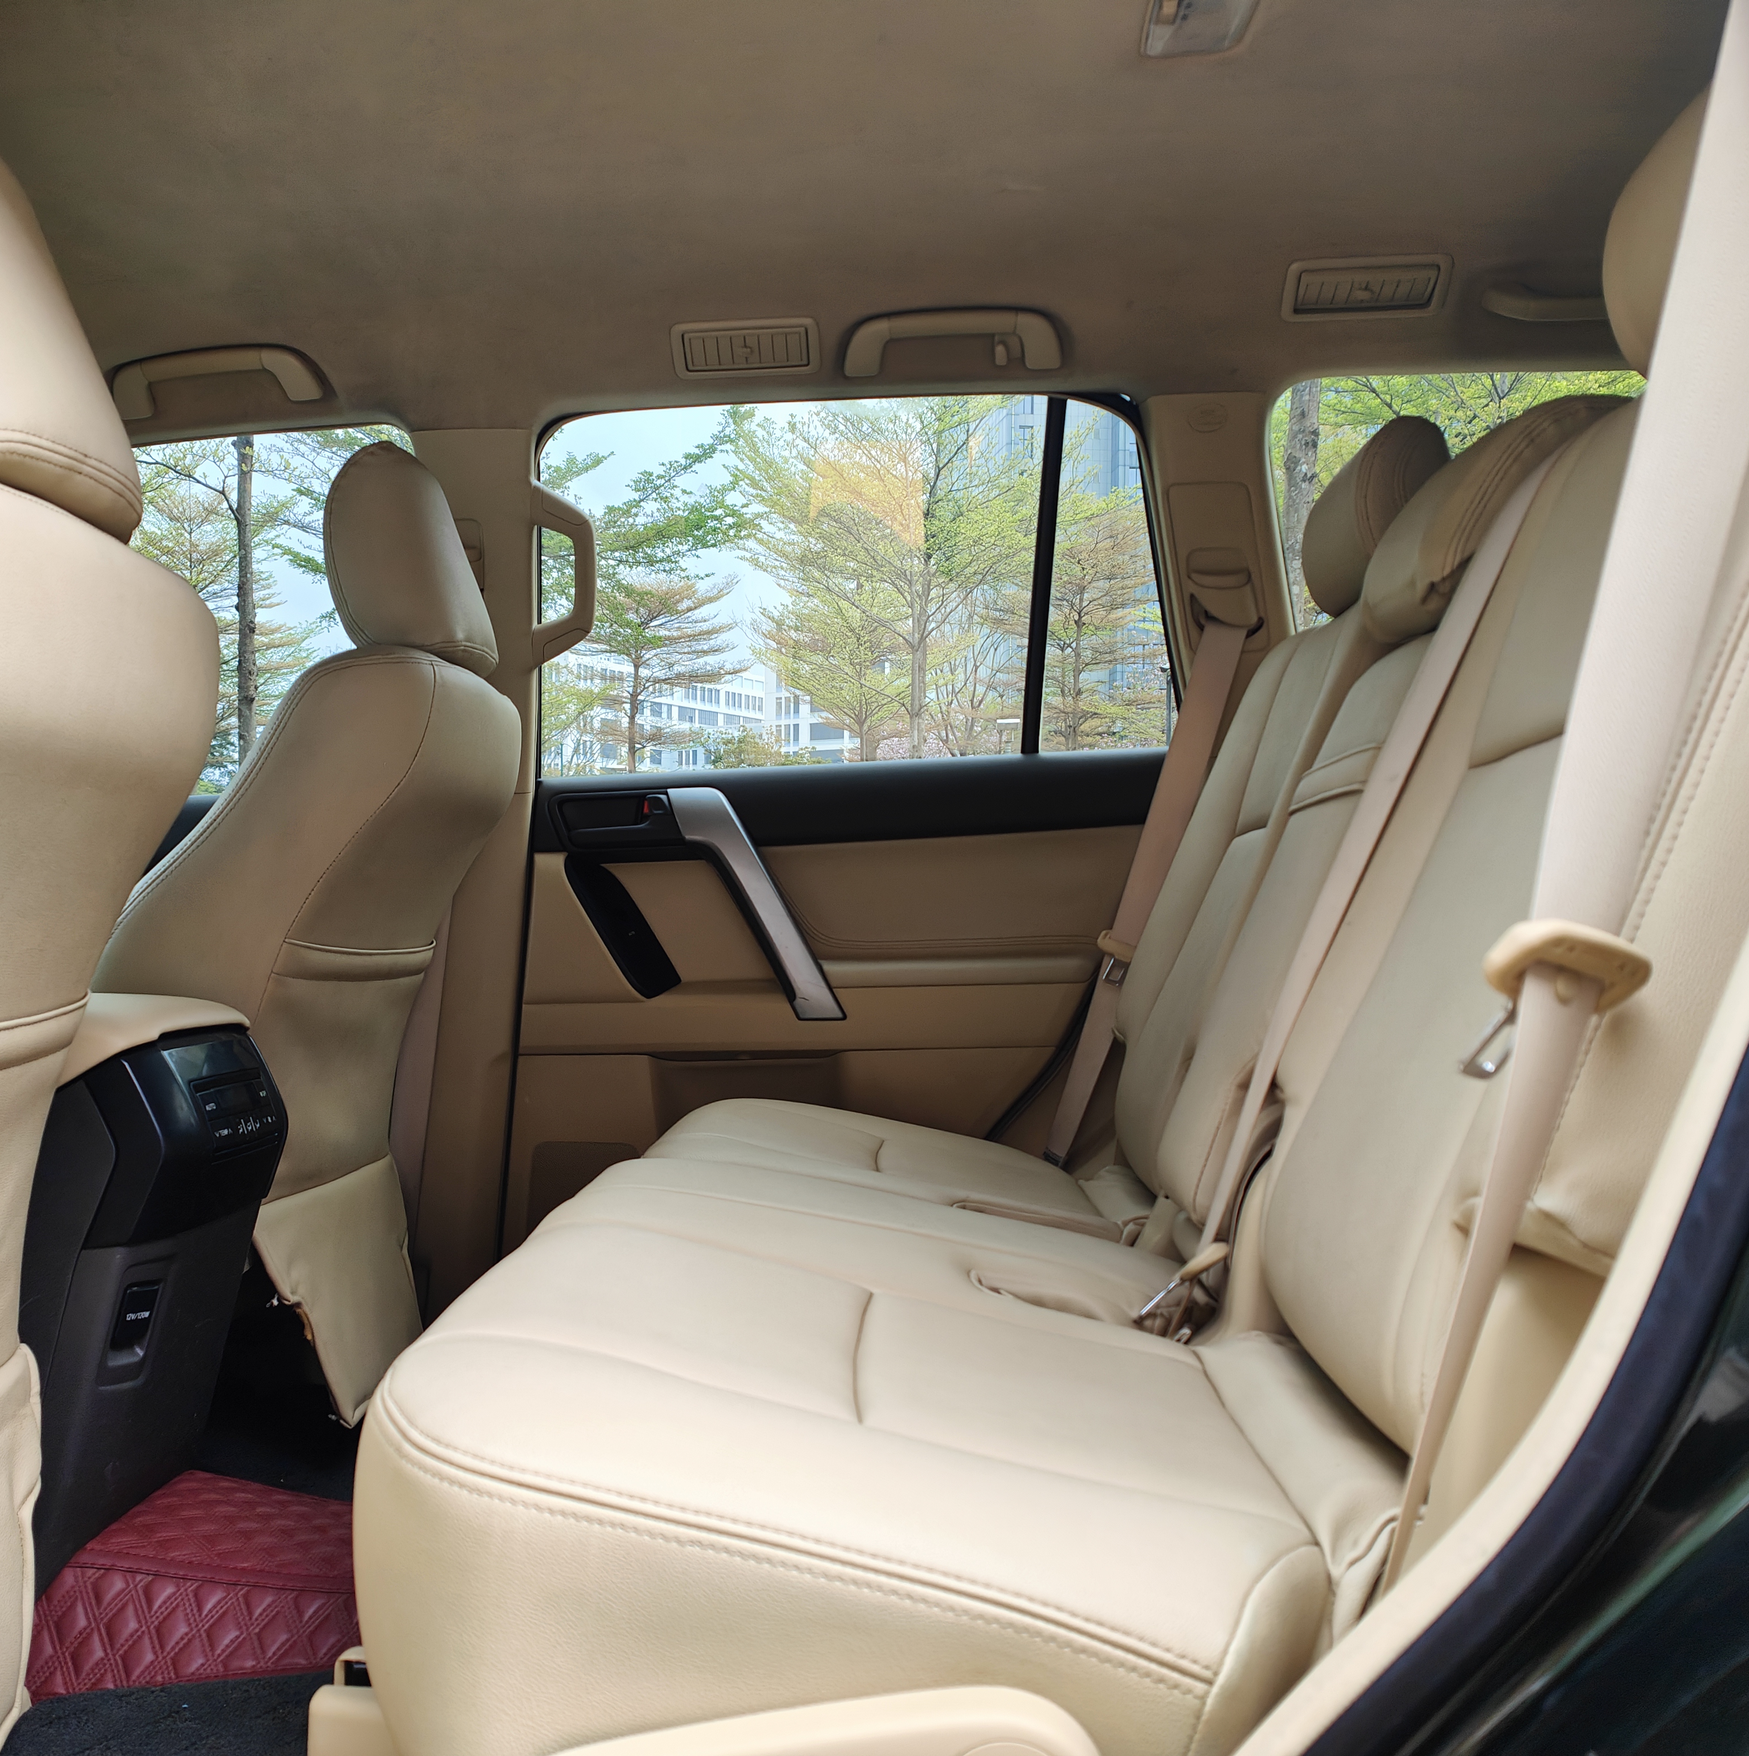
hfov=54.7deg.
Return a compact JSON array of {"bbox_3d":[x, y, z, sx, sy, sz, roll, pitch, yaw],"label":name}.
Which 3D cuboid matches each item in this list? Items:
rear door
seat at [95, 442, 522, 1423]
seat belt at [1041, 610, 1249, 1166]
[{"bbox_3d":[-0.033,-0.021,2.007,0.920,1.170,0.200,0,1,4],"label":"rear door"},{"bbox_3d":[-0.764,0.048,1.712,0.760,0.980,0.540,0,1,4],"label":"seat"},{"bbox_3d":[0.293,0.011,1.865,0.065,0.660,0.060,18,2,4],"label":"seat belt"}]

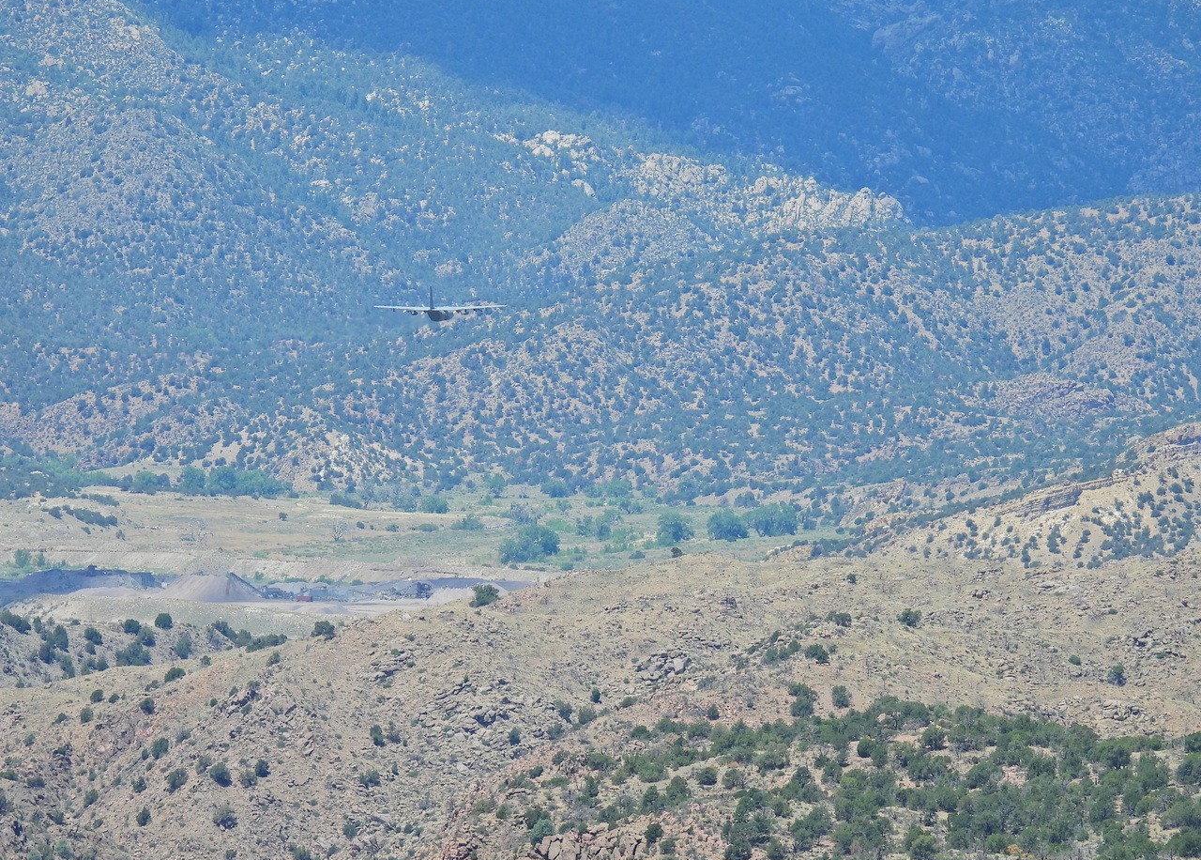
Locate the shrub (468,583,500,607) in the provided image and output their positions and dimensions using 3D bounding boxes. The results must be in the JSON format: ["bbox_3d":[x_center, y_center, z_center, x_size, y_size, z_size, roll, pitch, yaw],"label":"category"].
[{"bbox_3d":[-19.085,27.276,2000.000,4.900,3.700,4.500,0,3,0],"label":"shrub"}]

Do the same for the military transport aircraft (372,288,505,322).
[{"bbox_3d":[-48.348,-37.885,3640.000,40.400,11.400,29.800,0,3,11],"label":"military transport aircraft"}]

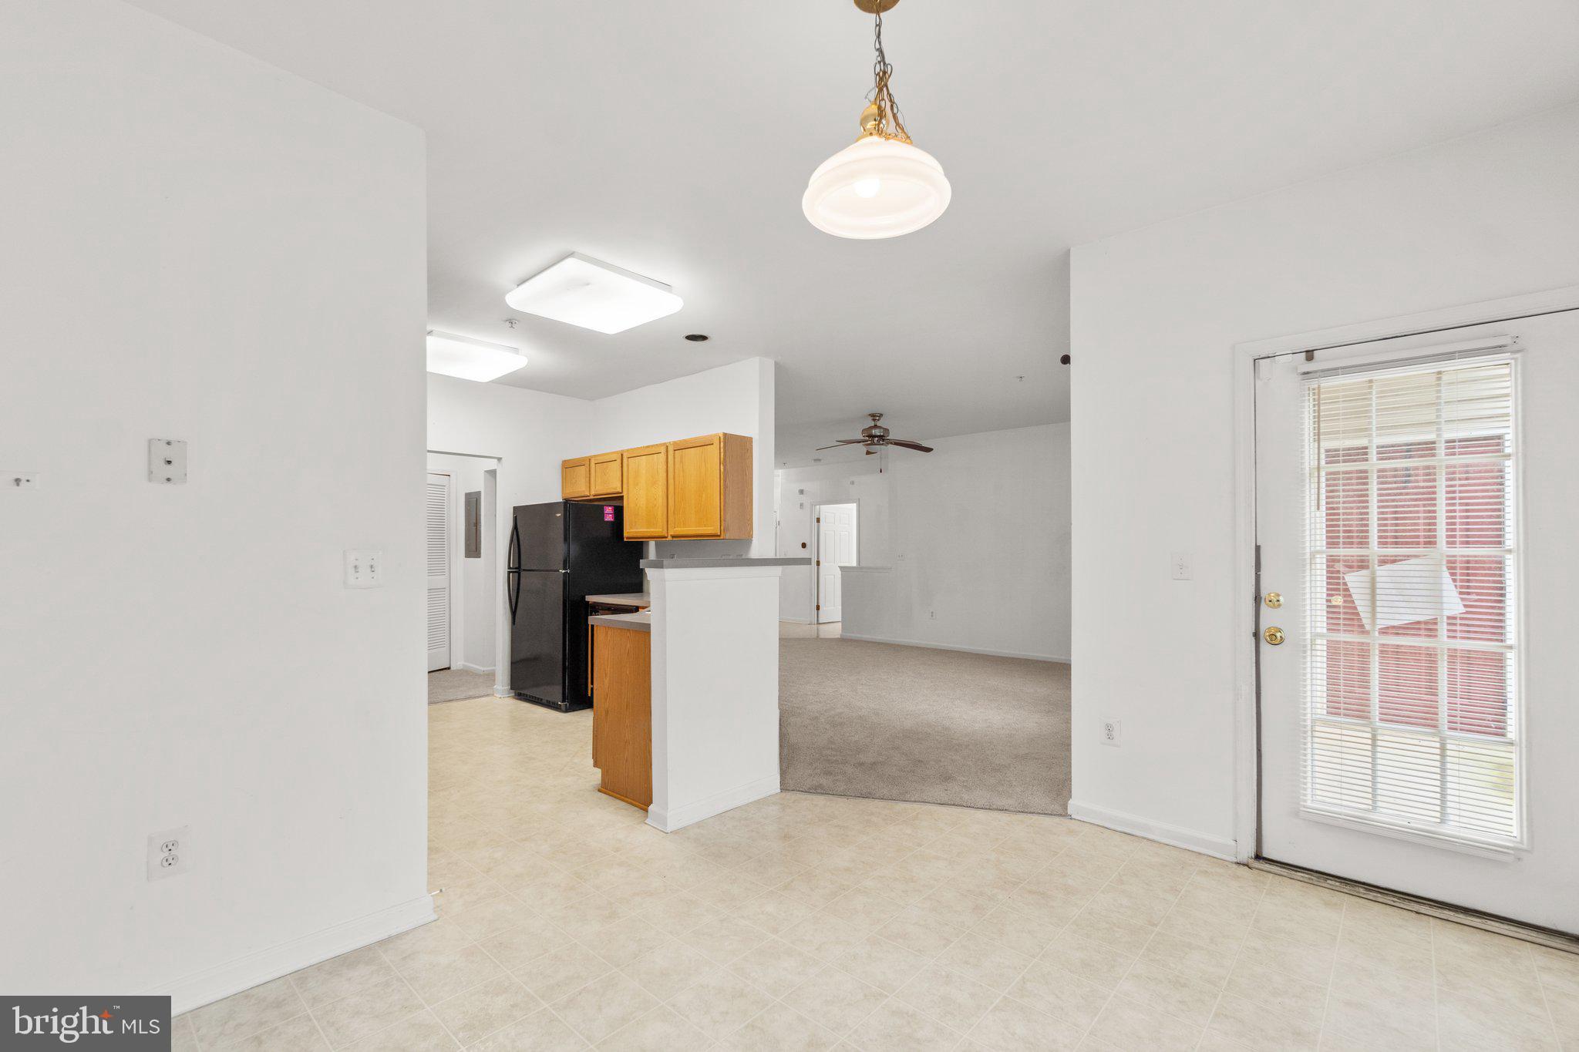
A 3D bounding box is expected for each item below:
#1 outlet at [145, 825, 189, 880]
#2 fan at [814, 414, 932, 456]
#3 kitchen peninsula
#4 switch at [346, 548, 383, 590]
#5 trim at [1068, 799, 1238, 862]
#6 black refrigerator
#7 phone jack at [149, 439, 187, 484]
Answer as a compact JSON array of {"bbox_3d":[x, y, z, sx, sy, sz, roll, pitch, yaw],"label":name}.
[{"bbox_3d":[-1.696,0.895,1.798,0.010,0.121,0.080,-1,-2,41],"label":"outlet"},{"bbox_3d":[0.952,-1.050,7.250,1.310,0.400,1.310,-1,-2,41],"label":"fan"},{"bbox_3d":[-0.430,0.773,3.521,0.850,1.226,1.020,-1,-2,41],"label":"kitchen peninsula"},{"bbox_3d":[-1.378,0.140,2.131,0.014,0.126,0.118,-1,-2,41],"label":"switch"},{"bbox_3d":[1.566,1.331,2.890,0.660,0.086,0.016,-1,-2,41],"label":"trim"},{"bbox_3d":[-1.814,0.627,5.571,0.790,1.620,0.780,-1,-2,41],"label":"black refrigerator"},{"bbox_3d":[-1.710,-0.176,1.810,0.012,0.118,0.074,-1,-2,41],"label":"phone jack"}]

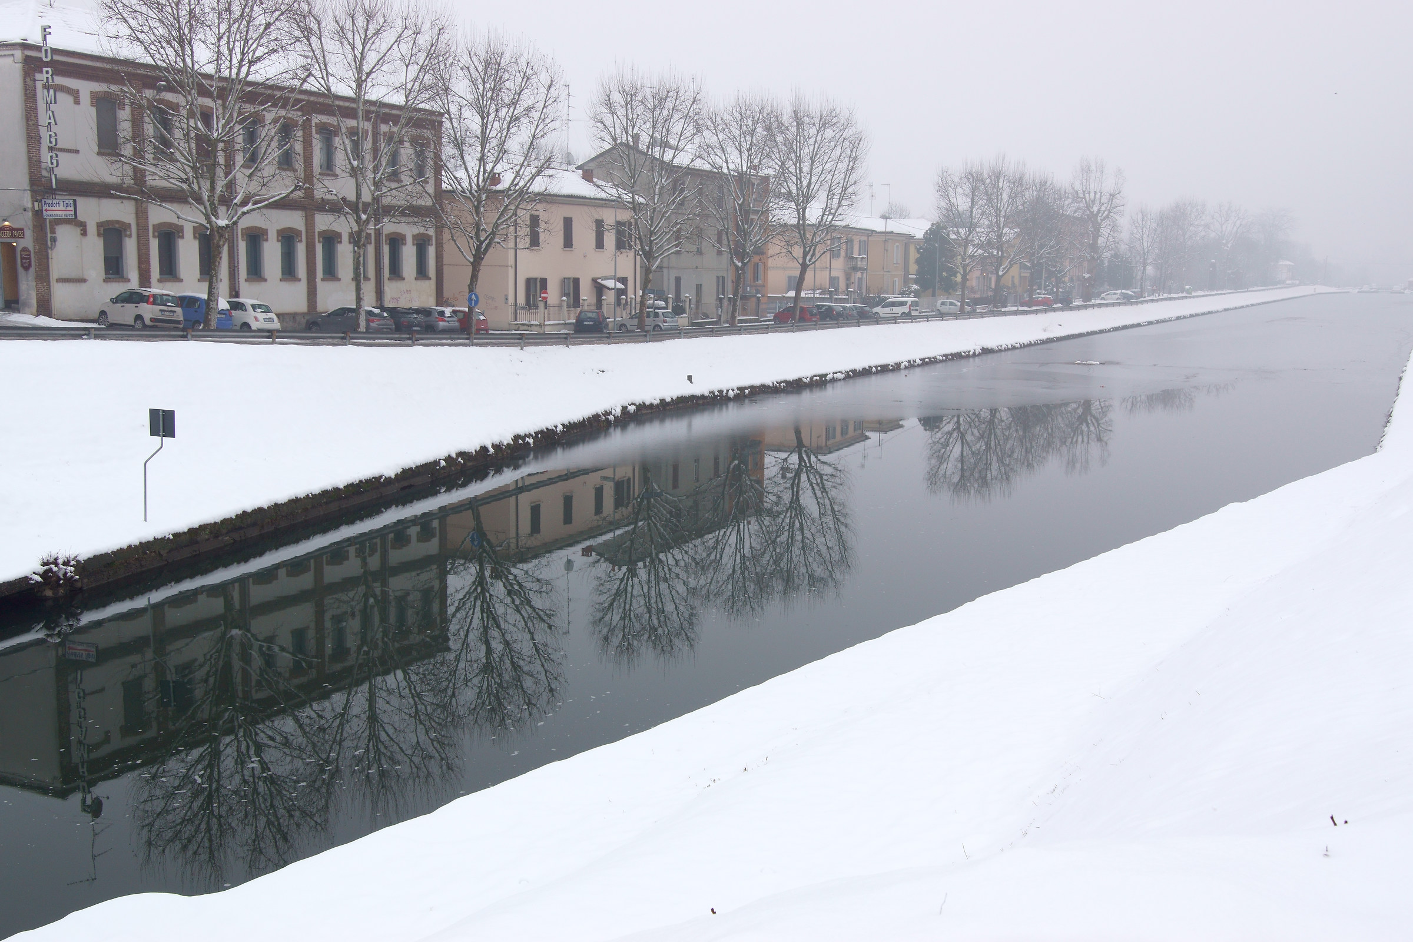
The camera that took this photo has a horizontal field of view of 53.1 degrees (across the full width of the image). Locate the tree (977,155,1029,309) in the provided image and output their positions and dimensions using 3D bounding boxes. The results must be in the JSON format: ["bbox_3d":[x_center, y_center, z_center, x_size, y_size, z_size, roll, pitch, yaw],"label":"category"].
[{"bbox_3d":[33.775,-27.011,161.000,6.000,17.600,6.000,3,9,12],"label":"tree"}]

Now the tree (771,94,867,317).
[{"bbox_3d":[8.675,-19.917,109.020,7.360,17.540,7.360,1,8,4],"label":"tree"}]

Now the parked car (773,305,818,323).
[{"bbox_3d":[7.004,-12.053,110.000,1.640,1.480,3.550,-6,11,-40],"label":"parked car"}]

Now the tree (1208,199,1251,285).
[{"bbox_3d":[123.934,-52.949,335.000,9.800,21.200,9.800,4,9,20],"label":"tree"}]

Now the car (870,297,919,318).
[{"bbox_3d":[18.266,-15.613,135.949,4.390,1.860,1.830,7,10,34],"label":"car"}]

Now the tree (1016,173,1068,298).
[{"bbox_3d":[41.064,-28.339,174.492,6.080,16.510,6.080,3,9,13],"label":"tree"}]

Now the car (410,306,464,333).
[{"bbox_3d":[-14.395,-7.413,71.000,4.150,1.560,1.740,6,10,30],"label":"car"}]

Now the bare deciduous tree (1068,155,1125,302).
[{"bbox_3d":[56.251,-34.645,203.725,8.080,20.870,8.080,3,9,15],"label":"bare deciduous tree"}]

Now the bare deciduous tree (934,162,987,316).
[{"bbox_3d":[26.783,-24.300,148.729,5.420,15.590,5.420,2,8,10],"label":"bare deciduous tree"}]

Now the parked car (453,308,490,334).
[{"bbox_3d":[-13.090,-7.606,73.000,3.600,1.500,1.600,6,10,31],"label":"parked car"}]

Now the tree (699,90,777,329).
[{"bbox_3d":[2.321,-18.091,99.218,5.750,16.180,5.750,1,8,1],"label":"tree"}]

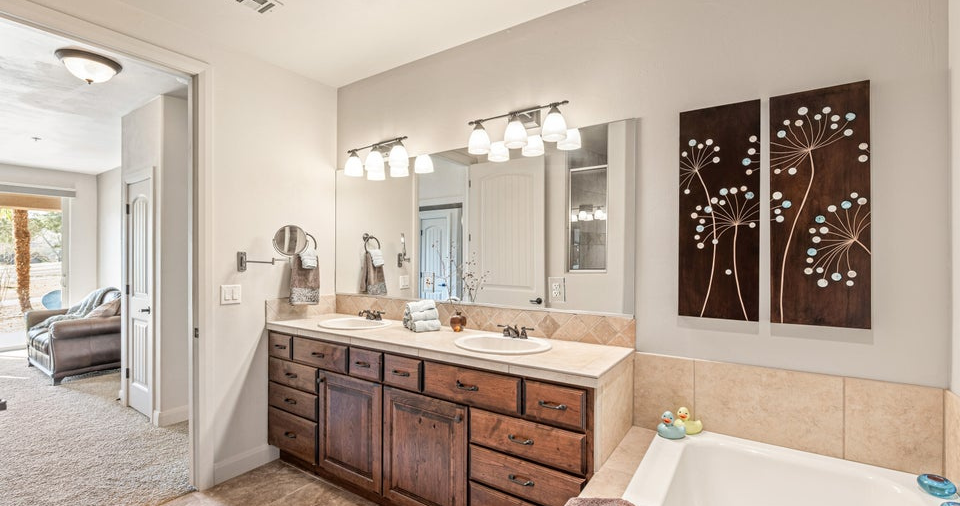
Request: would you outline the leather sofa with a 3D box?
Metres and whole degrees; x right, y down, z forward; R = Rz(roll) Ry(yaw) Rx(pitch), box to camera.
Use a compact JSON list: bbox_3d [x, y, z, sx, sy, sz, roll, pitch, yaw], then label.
[{"bbox_3d":[-4.796,0.940,5.006,1.460,0.940,1.000,0,0,33],"label":"leather sofa"}]

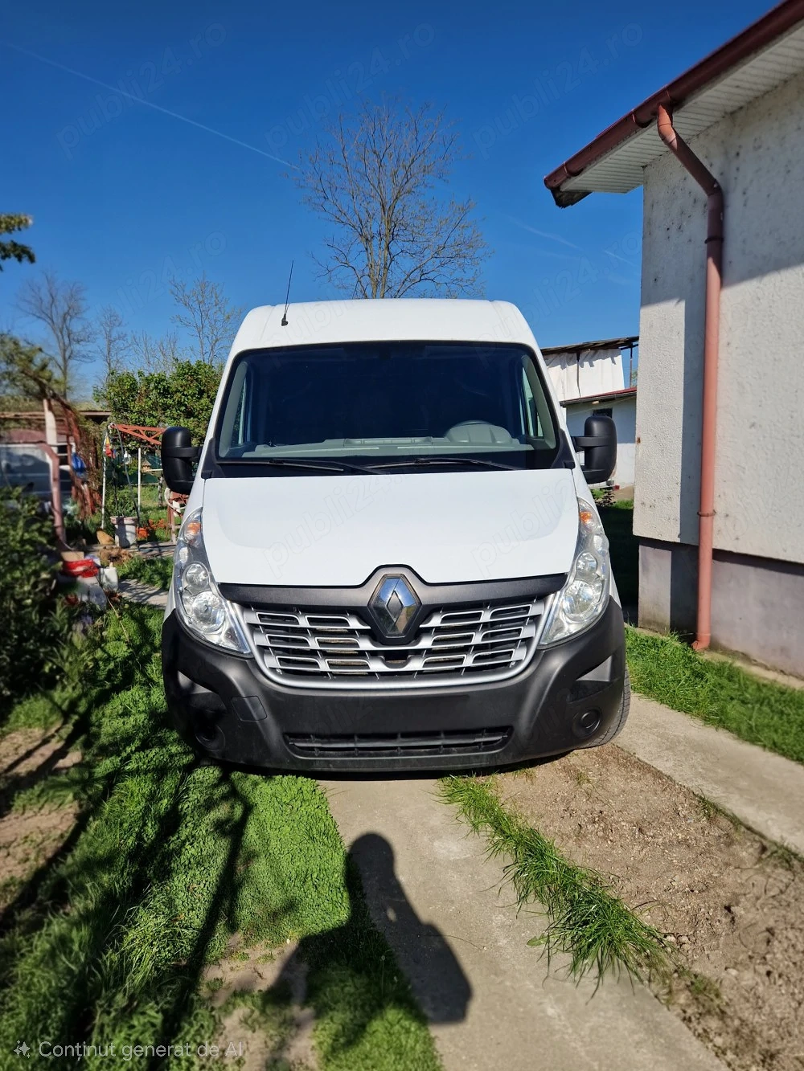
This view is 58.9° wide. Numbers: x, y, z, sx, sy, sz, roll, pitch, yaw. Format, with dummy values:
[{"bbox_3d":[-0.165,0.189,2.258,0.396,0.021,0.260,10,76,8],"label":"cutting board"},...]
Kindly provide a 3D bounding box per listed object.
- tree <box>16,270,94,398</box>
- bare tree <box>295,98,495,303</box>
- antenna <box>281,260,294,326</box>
[{"bbox_3d":[-13.465,-6.054,28.540,3.243,8.870,3.243,-4,7,-24],"label":"tree"},{"bbox_3d":[-0.211,-5.680,17.953,4.967,10.077,4.967,-1,7,0],"label":"bare tree"},{"bbox_3d":[-0.673,-1.449,4.238,0.030,0.485,0.045,4,-21,-2],"label":"antenna"}]

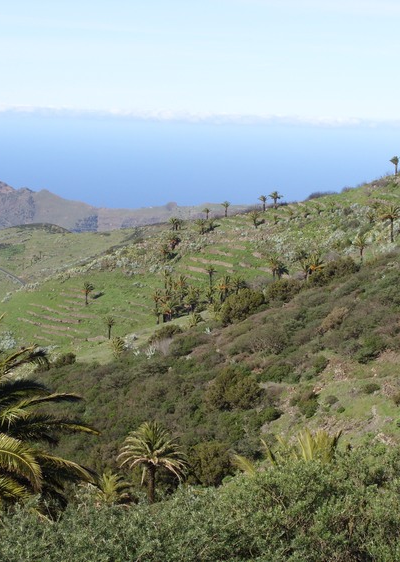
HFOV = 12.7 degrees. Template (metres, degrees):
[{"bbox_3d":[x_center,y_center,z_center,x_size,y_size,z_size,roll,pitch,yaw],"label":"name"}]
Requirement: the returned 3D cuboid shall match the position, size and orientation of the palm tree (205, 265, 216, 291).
[{"bbox_3d":[3.621,-1.035,620.000,3.449,9.312,3.449,2,6,0],"label":"palm tree"}]

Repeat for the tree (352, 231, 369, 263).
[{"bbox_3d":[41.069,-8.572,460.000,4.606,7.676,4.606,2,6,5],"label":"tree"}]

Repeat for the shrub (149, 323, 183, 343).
[{"bbox_3d":[-7.454,11.459,400.000,7.565,4.450,6.430,2,6,-1],"label":"shrub"}]

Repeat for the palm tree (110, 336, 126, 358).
[{"bbox_3d":[-22.028,17.890,480.000,4.190,6.020,4.190,2,6,0],"label":"palm tree"}]

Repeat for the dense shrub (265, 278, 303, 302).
[{"bbox_3d":[21.622,2.431,460.000,9.530,6.020,8.100,2,6,0],"label":"dense shrub"}]

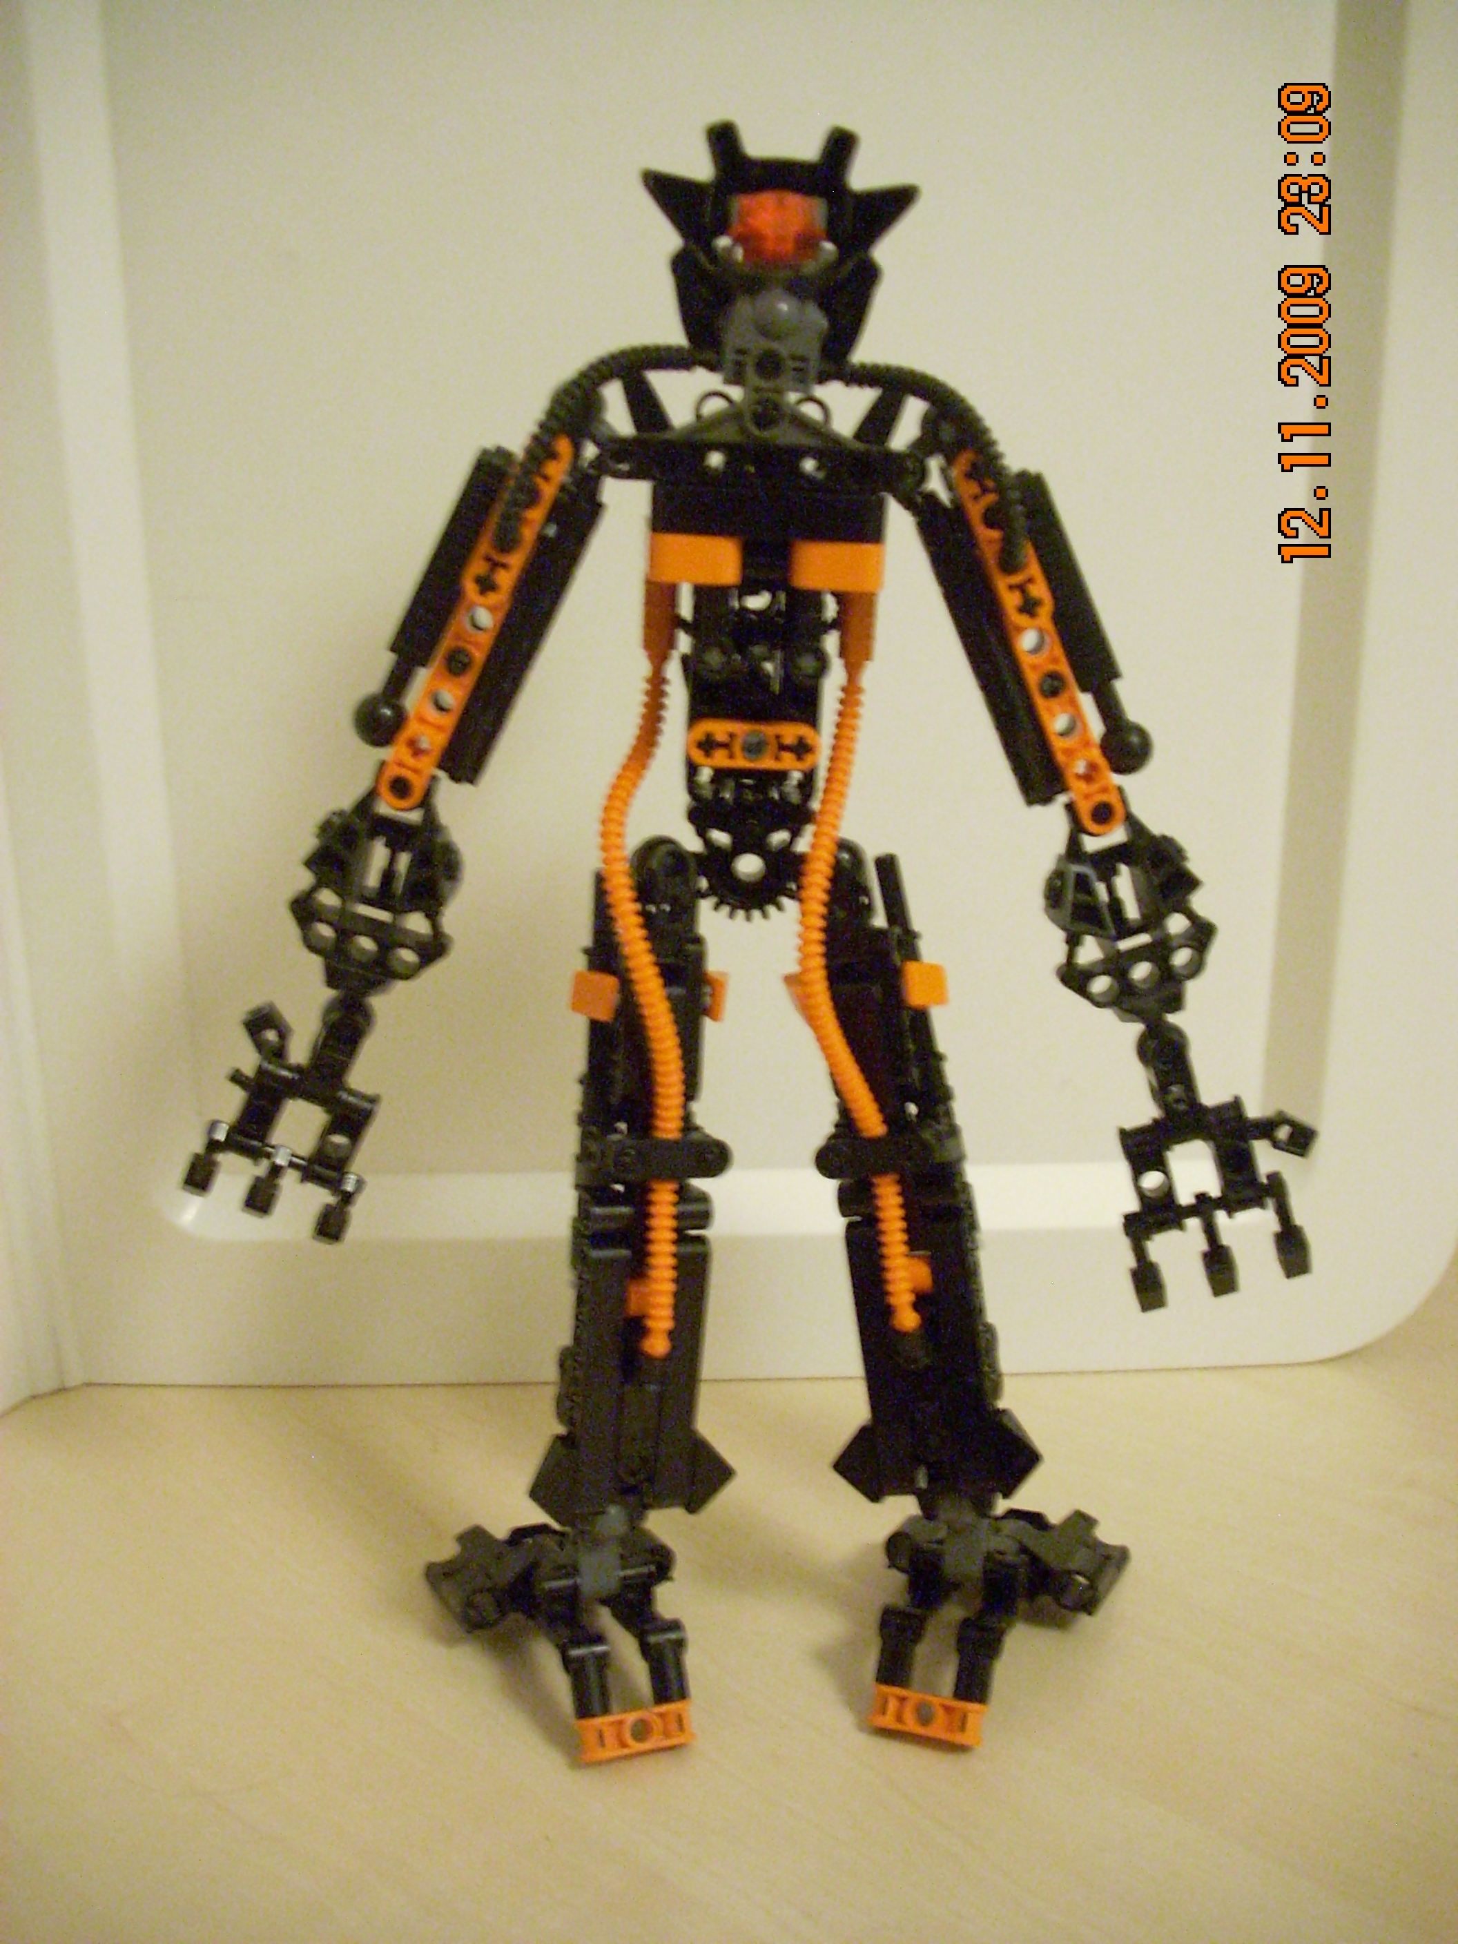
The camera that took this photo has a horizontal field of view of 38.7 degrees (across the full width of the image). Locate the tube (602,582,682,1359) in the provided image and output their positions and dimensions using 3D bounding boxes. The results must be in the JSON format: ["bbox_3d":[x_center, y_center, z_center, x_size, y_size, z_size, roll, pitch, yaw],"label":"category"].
[{"bbox_3d":[-0.015,0.000,0.375,0.014,0.140,0.018,0,14,0],"label":"tube"}]

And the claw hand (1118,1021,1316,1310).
[{"bbox_3d":[0.085,0.033,0.365,0.036,0.048,0.018,-13,12,3],"label":"claw hand"}]

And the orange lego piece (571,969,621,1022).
[{"bbox_3d":[-0.024,0.004,0.371,0.008,0.008,0.010,8,15,-2],"label":"orange lego piece"}]

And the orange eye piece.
[{"bbox_3d":[0.008,-0.125,0.350,0.016,0.013,0.012,3,15,-1],"label":"orange eye piece"}]

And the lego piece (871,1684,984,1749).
[{"bbox_3d":[0.042,0.156,0.434,0.024,0.008,0.008,6,-12,15],"label":"lego piece"}]

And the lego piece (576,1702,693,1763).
[{"bbox_3d":[-0.019,0.159,0.434,0.024,0.008,0.008,-6,-12,-15],"label":"lego piece"}]

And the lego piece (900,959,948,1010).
[{"bbox_3d":[0.037,0.003,0.389,0.008,0.009,0.009,-3,20,1],"label":"lego piece"}]

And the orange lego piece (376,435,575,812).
[{"bbox_3d":[-0.043,-0.059,0.354,0.010,0.069,0.009,25,18,-9],"label":"orange lego piece"}]

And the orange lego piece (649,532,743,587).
[{"bbox_3d":[-0.006,-0.070,0.354,0.016,0.008,0.009,-2,20,1],"label":"orange lego piece"}]

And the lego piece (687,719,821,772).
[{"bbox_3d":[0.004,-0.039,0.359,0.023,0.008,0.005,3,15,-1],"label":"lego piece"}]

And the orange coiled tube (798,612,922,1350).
[{"bbox_3d":[0.023,0.000,0.375,0.019,0.136,0.018,-3,14,1],"label":"orange coiled tube"}]

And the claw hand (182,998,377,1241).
[{"bbox_3d":[-0.079,0.026,0.376,0.031,0.044,0.018,22,15,-5],"label":"claw hand"}]

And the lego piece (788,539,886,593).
[{"bbox_3d":[0.019,-0.070,0.358,0.016,0.008,0.009,3,15,-1],"label":"lego piece"}]

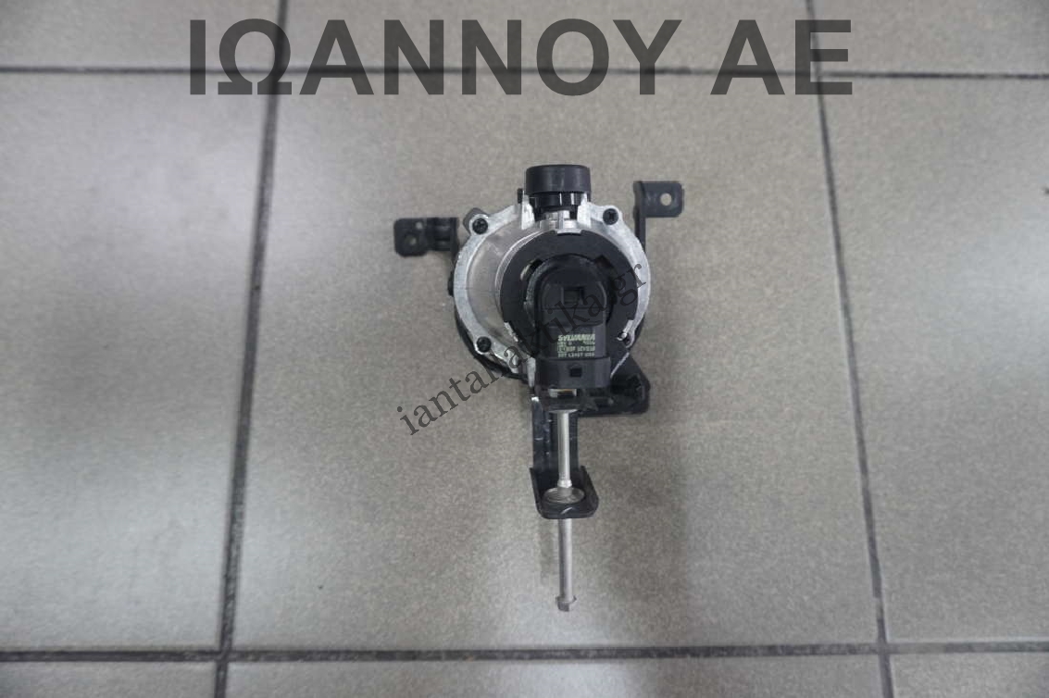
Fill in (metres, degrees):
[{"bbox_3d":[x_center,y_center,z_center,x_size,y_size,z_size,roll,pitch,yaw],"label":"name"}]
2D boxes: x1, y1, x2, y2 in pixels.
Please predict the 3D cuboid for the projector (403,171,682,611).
[{"bbox_3d":[0.007,0.020,0.339,0.142,0.101,0.212,1,95,-6],"label":"projector"}]

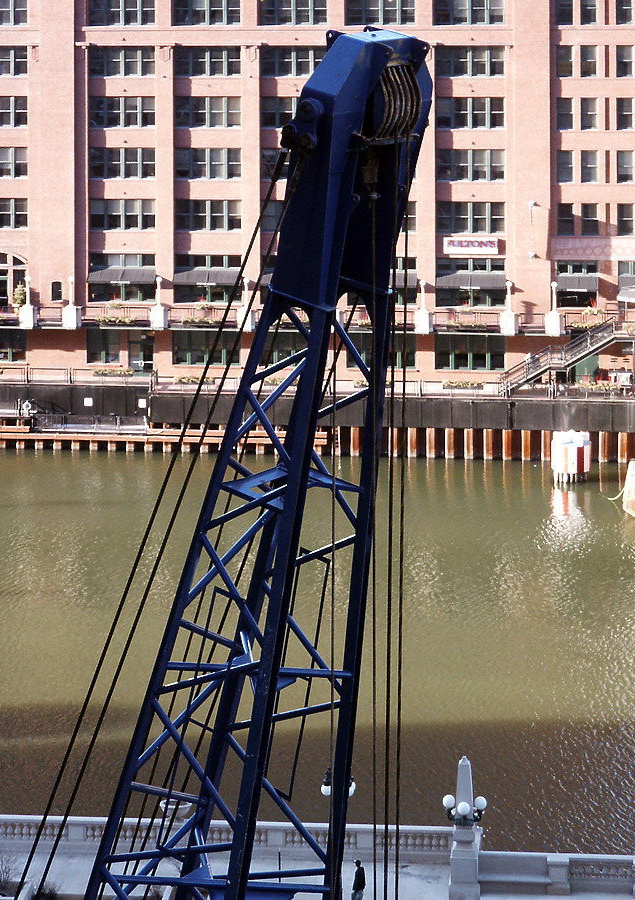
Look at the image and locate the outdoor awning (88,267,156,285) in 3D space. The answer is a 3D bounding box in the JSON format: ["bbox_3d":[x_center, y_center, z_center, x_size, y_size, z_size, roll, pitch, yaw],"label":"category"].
[{"bbox_3d":[-12.719,-11.329,171.277,4.400,0.920,1.100,1,12,8],"label":"outdoor awning"}]

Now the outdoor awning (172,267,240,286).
[{"bbox_3d":[-7.187,-11.213,170.496,4.400,0.920,1.100,1,12,8],"label":"outdoor awning"}]

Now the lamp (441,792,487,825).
[{"bbox_3d":[4.375,10.678,78.000,1.320,0.900,1.300,1,12,5],"label":"lamp"}]

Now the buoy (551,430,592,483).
[{"bbox_3d":[14.896,0.381,154.000,2.400,2.750,2.400,1,12,8],"label":"buoy"}]

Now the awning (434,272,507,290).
[{"bbox_3d":[9.858,-10.774,168.105,4.500,0.920,1.100,1,12,8],"label":"awning"}]

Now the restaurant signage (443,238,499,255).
[{"bbox_3d":[9.815,-13.031,167.908,3.500,1.100,0.300,1,12,8],"label":"restaurant signage"}]

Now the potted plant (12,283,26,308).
[{"bbox_3d":[-19.435,-9.995,171.548,0.920,2.000,0.920,1,12,8],"label":"potted plant"}]

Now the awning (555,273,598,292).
[{"bbox_3d":[16.570,-10.586,167.166,2.700,0.900,1.100,1,12,8],"label":"awning"}]

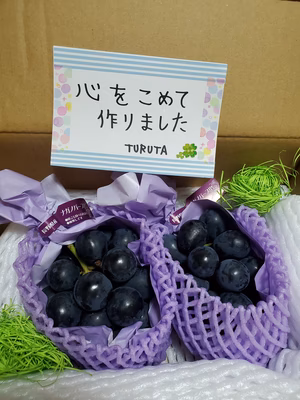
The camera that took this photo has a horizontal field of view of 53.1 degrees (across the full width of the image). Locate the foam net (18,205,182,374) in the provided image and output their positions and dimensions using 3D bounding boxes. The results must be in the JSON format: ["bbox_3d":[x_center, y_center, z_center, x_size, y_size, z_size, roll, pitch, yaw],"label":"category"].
[{"bbox_3d":[-0.045,0.081,0.262,0.126,0.090,0.123,2,42,0],"label":"foam net"}]

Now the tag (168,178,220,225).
[{"bbox_3d":[0.042,0.002,0.272,0.055,0.012,0.020,-32,70,-15],"label":"tag"}]

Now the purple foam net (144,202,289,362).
[{"bbox_3d":[0.058,0.079,0.275,0.116,0.090,0.115,2,42,0],"label":"purple foam net"}]

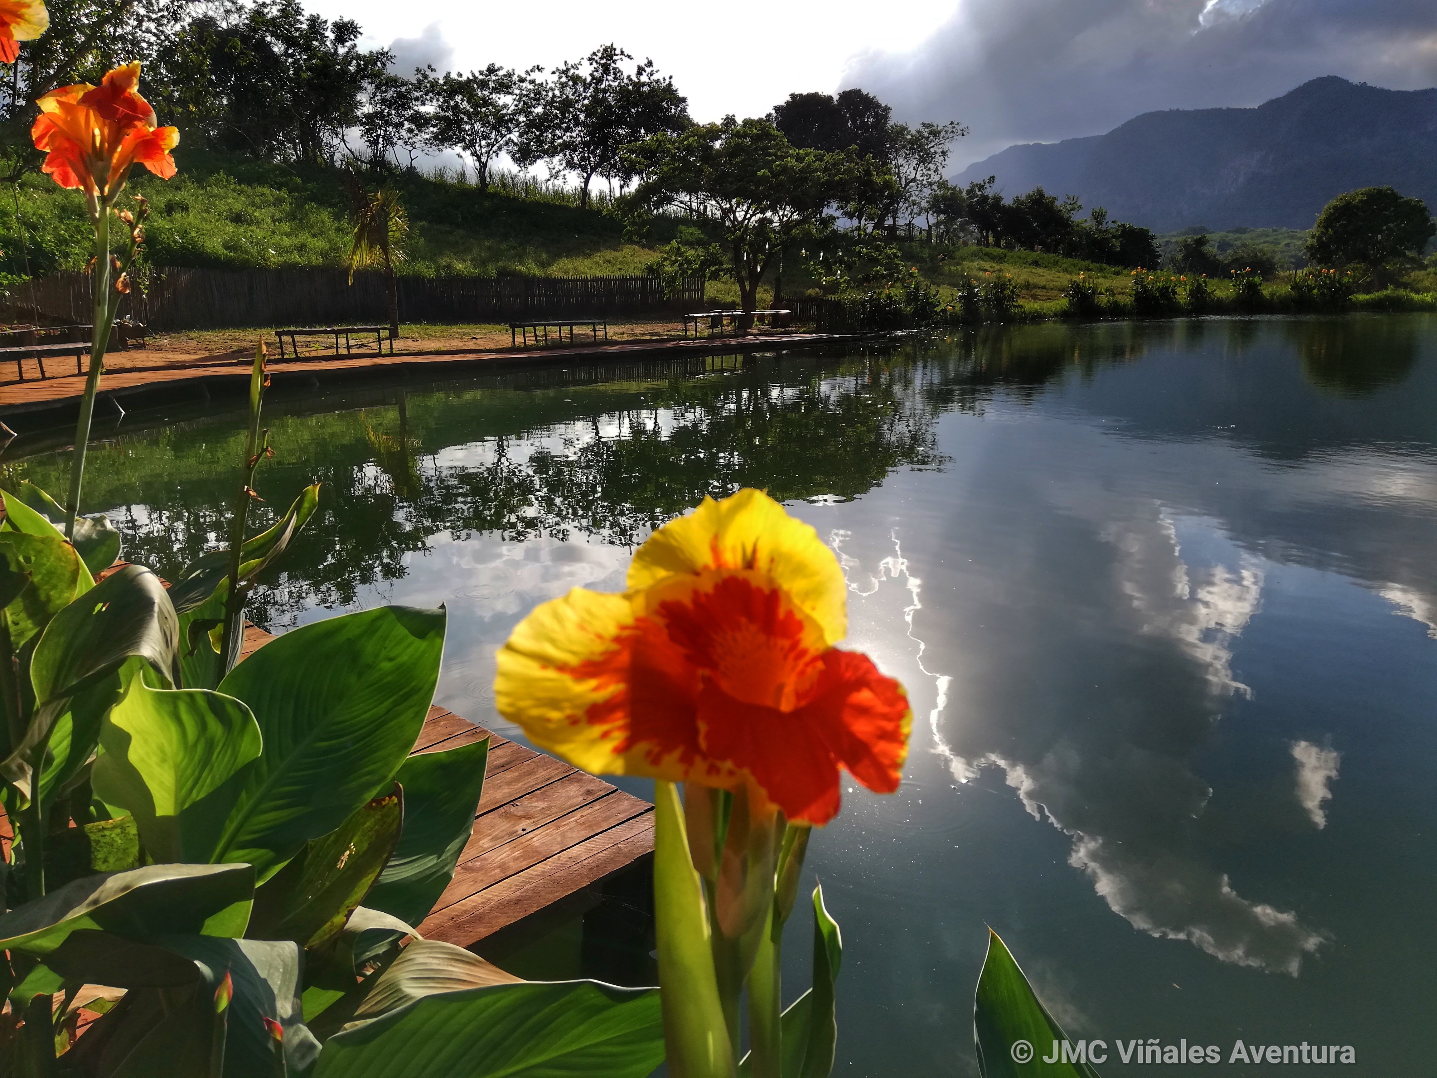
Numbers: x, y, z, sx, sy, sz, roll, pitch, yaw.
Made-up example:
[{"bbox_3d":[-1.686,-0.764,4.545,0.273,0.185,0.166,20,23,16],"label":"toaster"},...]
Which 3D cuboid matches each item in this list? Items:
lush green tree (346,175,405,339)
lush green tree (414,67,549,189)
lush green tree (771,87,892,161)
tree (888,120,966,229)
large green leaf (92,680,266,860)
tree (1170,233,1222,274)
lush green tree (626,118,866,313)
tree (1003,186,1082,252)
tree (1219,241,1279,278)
[{"bbox_3d":[-7.659,-6.290,25.118,1.302,3.393,1.302,-4,14,-16],"label":"lush green tree"},{"bbox_3d":[-9.054,-15.669,42.644,4.812,4.528,4.331,-3,14,-11],"label":"lush green tree"},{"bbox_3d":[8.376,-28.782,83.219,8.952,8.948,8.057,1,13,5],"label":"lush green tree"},{"bbox_3d":[11.738,-20.191,63.014,4.286,6.394,3.643,2,13,10],"label":"tree"},{"bbox_3d":[-0.522,0.222,1.080,0.175,0.180,0.120,0,13,0],"label":"large green leaf"},{"bbox_3d":[42.002,-25.016,98.555,4.197,3.830,4.197,5,14,22],"label":"tree"},{"bbox_3d":[0.732,-8.422,29.856,6.372,5.299,6.053,0,13,1],"label":"lush green tree"},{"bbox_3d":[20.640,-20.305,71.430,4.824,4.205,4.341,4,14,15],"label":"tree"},{"bbox_3d":[45.115,-23.697,95.229,4.593,3.149,4.363,6,15,24],"label":"tree"}]

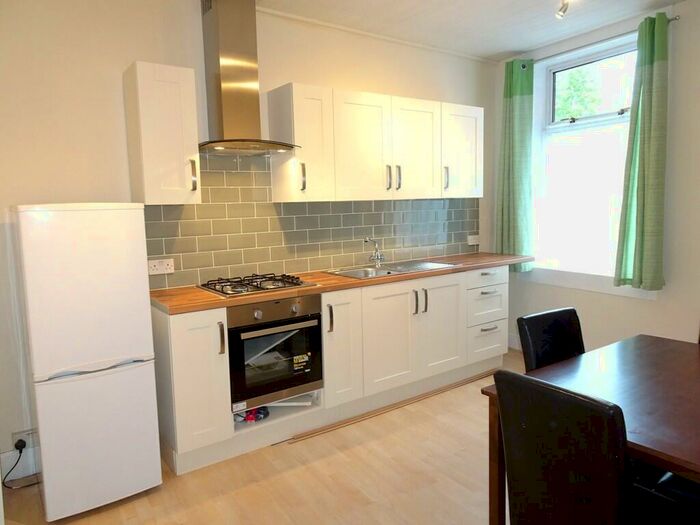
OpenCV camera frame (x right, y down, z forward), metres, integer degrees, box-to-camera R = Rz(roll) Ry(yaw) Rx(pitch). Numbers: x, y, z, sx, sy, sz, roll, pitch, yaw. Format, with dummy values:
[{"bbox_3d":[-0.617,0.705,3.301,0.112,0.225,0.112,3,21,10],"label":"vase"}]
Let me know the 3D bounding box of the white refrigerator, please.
[{"bbox_3d":[-1.331,0.431,2.481,0.510,1.425,0.545,-6,9,-35],"label":"white refrigerator"}]

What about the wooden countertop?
[{"bbox_3d":[0.172,0.082,3.523,3.035,0.039,0.595,-6,9,-35],"label":"wooden countertop"}]

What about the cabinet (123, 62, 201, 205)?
[{"bbox_3d":[-1.051,-0.692,2.724,0.298,0.720,0.335,-6,9,-35],"label":"cabinet"}]

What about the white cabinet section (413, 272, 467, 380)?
[{"bbox_3d":[0.534,0.426,3.801,0.503,0.731,0.563,-6,9,-35],"label":"white cabinet section"}]

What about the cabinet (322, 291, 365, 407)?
[{"bbox_3d":[-0.204,0.512,3.308,0.300,0.730,0.570,-6,9,-35],"label":"cabinet"}]

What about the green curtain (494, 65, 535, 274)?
[{"bbox_3d":[1.486,-0.831,4.381,0.120,1.835,0.370,-6,9,-35],"label":"green curtain"}]

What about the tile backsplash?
[{"bbox_3d":[-0.007,-0.369,3.703,3.028,0.819,0.012,-6,9,-35],"label":"tile backsplash"}]

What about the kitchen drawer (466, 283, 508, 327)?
[{"bbox_3d":[0.956,0.314,4.080,0.495,0.298,0.520,-6,9,-35],"label":"kitchen drawer"}]

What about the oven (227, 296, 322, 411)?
[{"bbox_3d":[-0.562,0.488,3.025,0.597,0.595,0.570,-6,9,-35],"label":"oven"}]

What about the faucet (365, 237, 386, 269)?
[{"bbox_3d":[0.154,-0.072,3.625,0.120,0.235,0.170,3,9,32],"label":"faucet"}]

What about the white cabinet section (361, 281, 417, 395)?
[{"bbox_3d":[0.128,0.471,3.519,0.489,0.731,0.563,-6,9,-35],"label":"white cabinet section"}]

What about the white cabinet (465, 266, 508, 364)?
[{"bbox_3d":[0.942,0.389,4.109,0.497,0.730,0.570,-6,9,-35],"label":"white cabinet"}]

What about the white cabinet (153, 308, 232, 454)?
[{"bbox_3d":[-0.938,0.590,2.794,0.300,0.732,0.570,-6,9,-35],"label":"white cabinet"}]

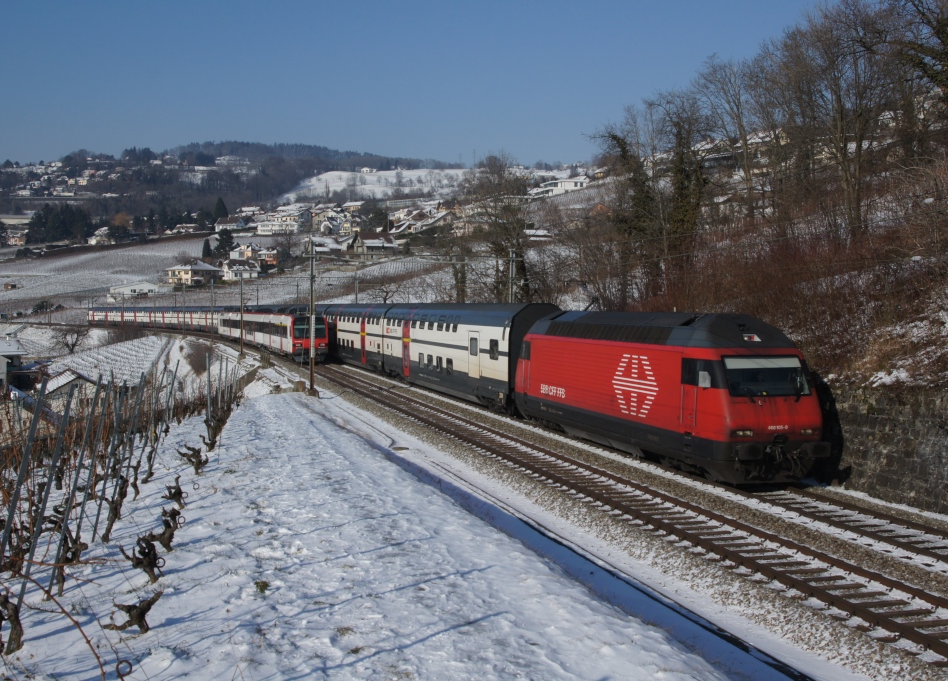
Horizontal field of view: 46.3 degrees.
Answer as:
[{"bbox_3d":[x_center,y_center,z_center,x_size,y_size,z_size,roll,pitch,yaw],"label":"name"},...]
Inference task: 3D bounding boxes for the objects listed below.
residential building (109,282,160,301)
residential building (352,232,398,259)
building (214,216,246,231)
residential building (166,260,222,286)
[{"bbox_3d":[-110.132,-16.276,360.000,14.300,5.300,9.500,0,2,-10],"label":"residential building"},{"bbox_3d":[-40.277,-38.147,450.000,16.000,10.600,10.500,-2,3,-37],"label":"residential building"},{"bbox_3d":[-131.536,-62.873,600.000,15.200,7.300,9.300,1,2,30],"label":"building"},{"bbox_3d":[-101.172,-24.155,400.000,13.600,8.900,14.000,1,3,34],"label":"residential building"}]

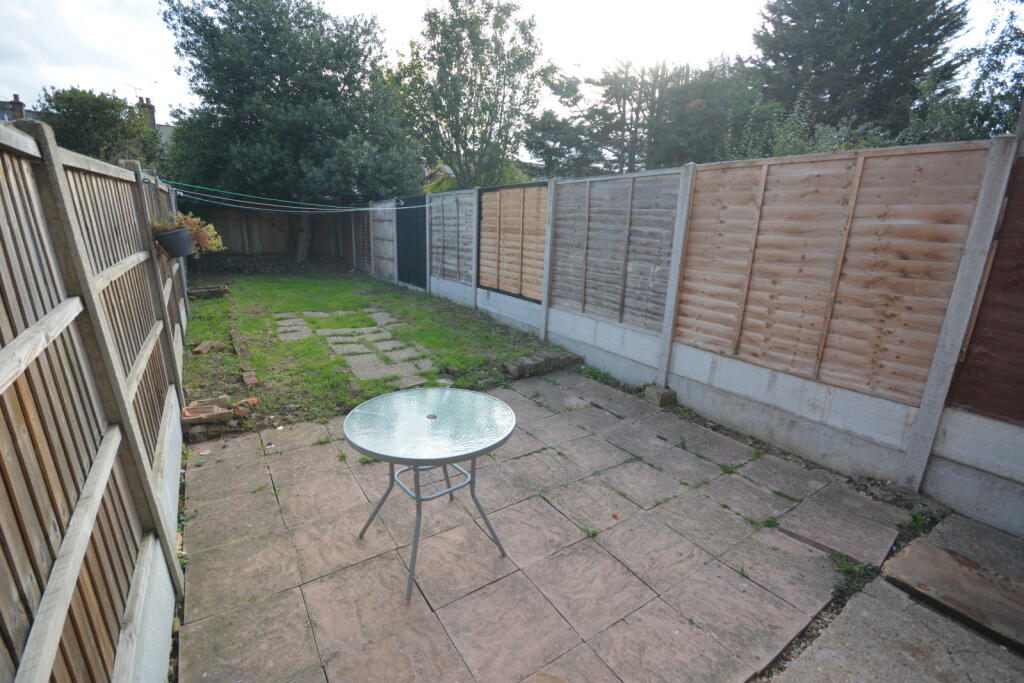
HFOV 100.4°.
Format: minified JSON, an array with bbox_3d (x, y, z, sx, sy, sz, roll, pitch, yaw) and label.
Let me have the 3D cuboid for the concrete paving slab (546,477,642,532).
[{"bbox_3d":[0.489,1.004,2.615,0.450,0.040,0.450,-6,16,-35],"label":"concrete paving slab"}]

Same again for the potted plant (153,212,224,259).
[{"bbox_3d":[-3.107,-1.012,4.114,0.530,0.410,0.460,-7,16,-34],"label":"potted plant"}]

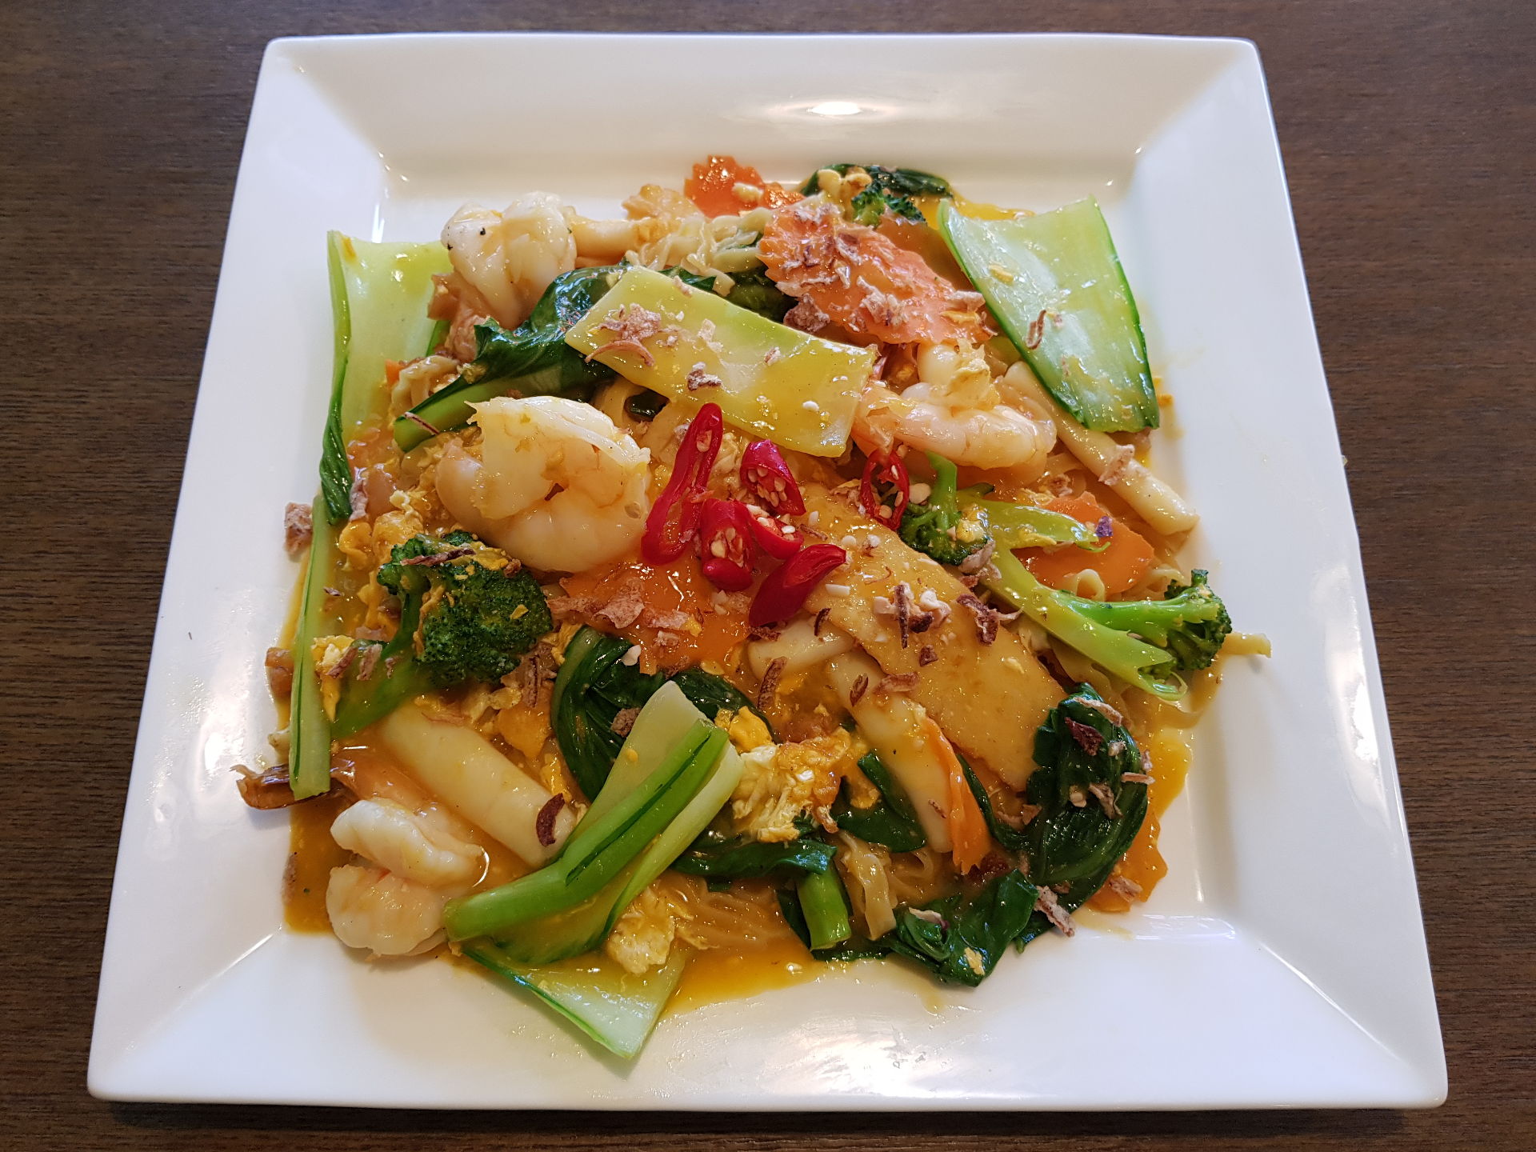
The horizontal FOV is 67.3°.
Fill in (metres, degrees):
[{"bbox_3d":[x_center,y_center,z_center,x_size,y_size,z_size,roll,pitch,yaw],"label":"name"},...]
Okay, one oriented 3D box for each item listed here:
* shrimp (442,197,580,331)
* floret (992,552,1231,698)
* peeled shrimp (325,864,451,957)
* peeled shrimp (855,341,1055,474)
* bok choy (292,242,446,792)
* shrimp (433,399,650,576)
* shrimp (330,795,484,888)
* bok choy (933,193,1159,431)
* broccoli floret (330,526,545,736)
[{"bbox_3d":[-0.069,-0.084,0.306,0.036,0.024,0.036,0,71,0],"label":"shrimp"},{"bbox_3d":[0.079,0.010,0.271,0.059,0.024,0.033,9,71,3],"label":"floret"},{"bbox_3d":[-0.086,0.075,0.260,0.028,0.019,0.022,14,71,5],"label":"peeled shrimp"},{"bbox_3d":[0.047,-0.043,0.284,0.049,0.024,0.035,9,71,3],"label":"peeled shrimp"},{"bbox_3d":[-0.099,-0.022,0.287,0.033,0.020,0.152,-3,71,-1],"label":"bok choy"},{"bbox_3d":[-0.054,-0.022,0.275,0.051,0.024,0.046,0,71,0],"label":"shrimp"},{"bbox_3d":[-0.082,0.061,0.262,0.036,0.018,0.017,23,72,8],"label":"shrimp"},{"bbox_3d":[0.070,-0.068,0.293,0.041,0.017,0.073,-8,71,-3],"label":"bok choy"},{"bbox_3d":[-0.077,0.012,0.269,0.056,0.032,0.040,-40,75,-13],"label":"broccoli floret"}]

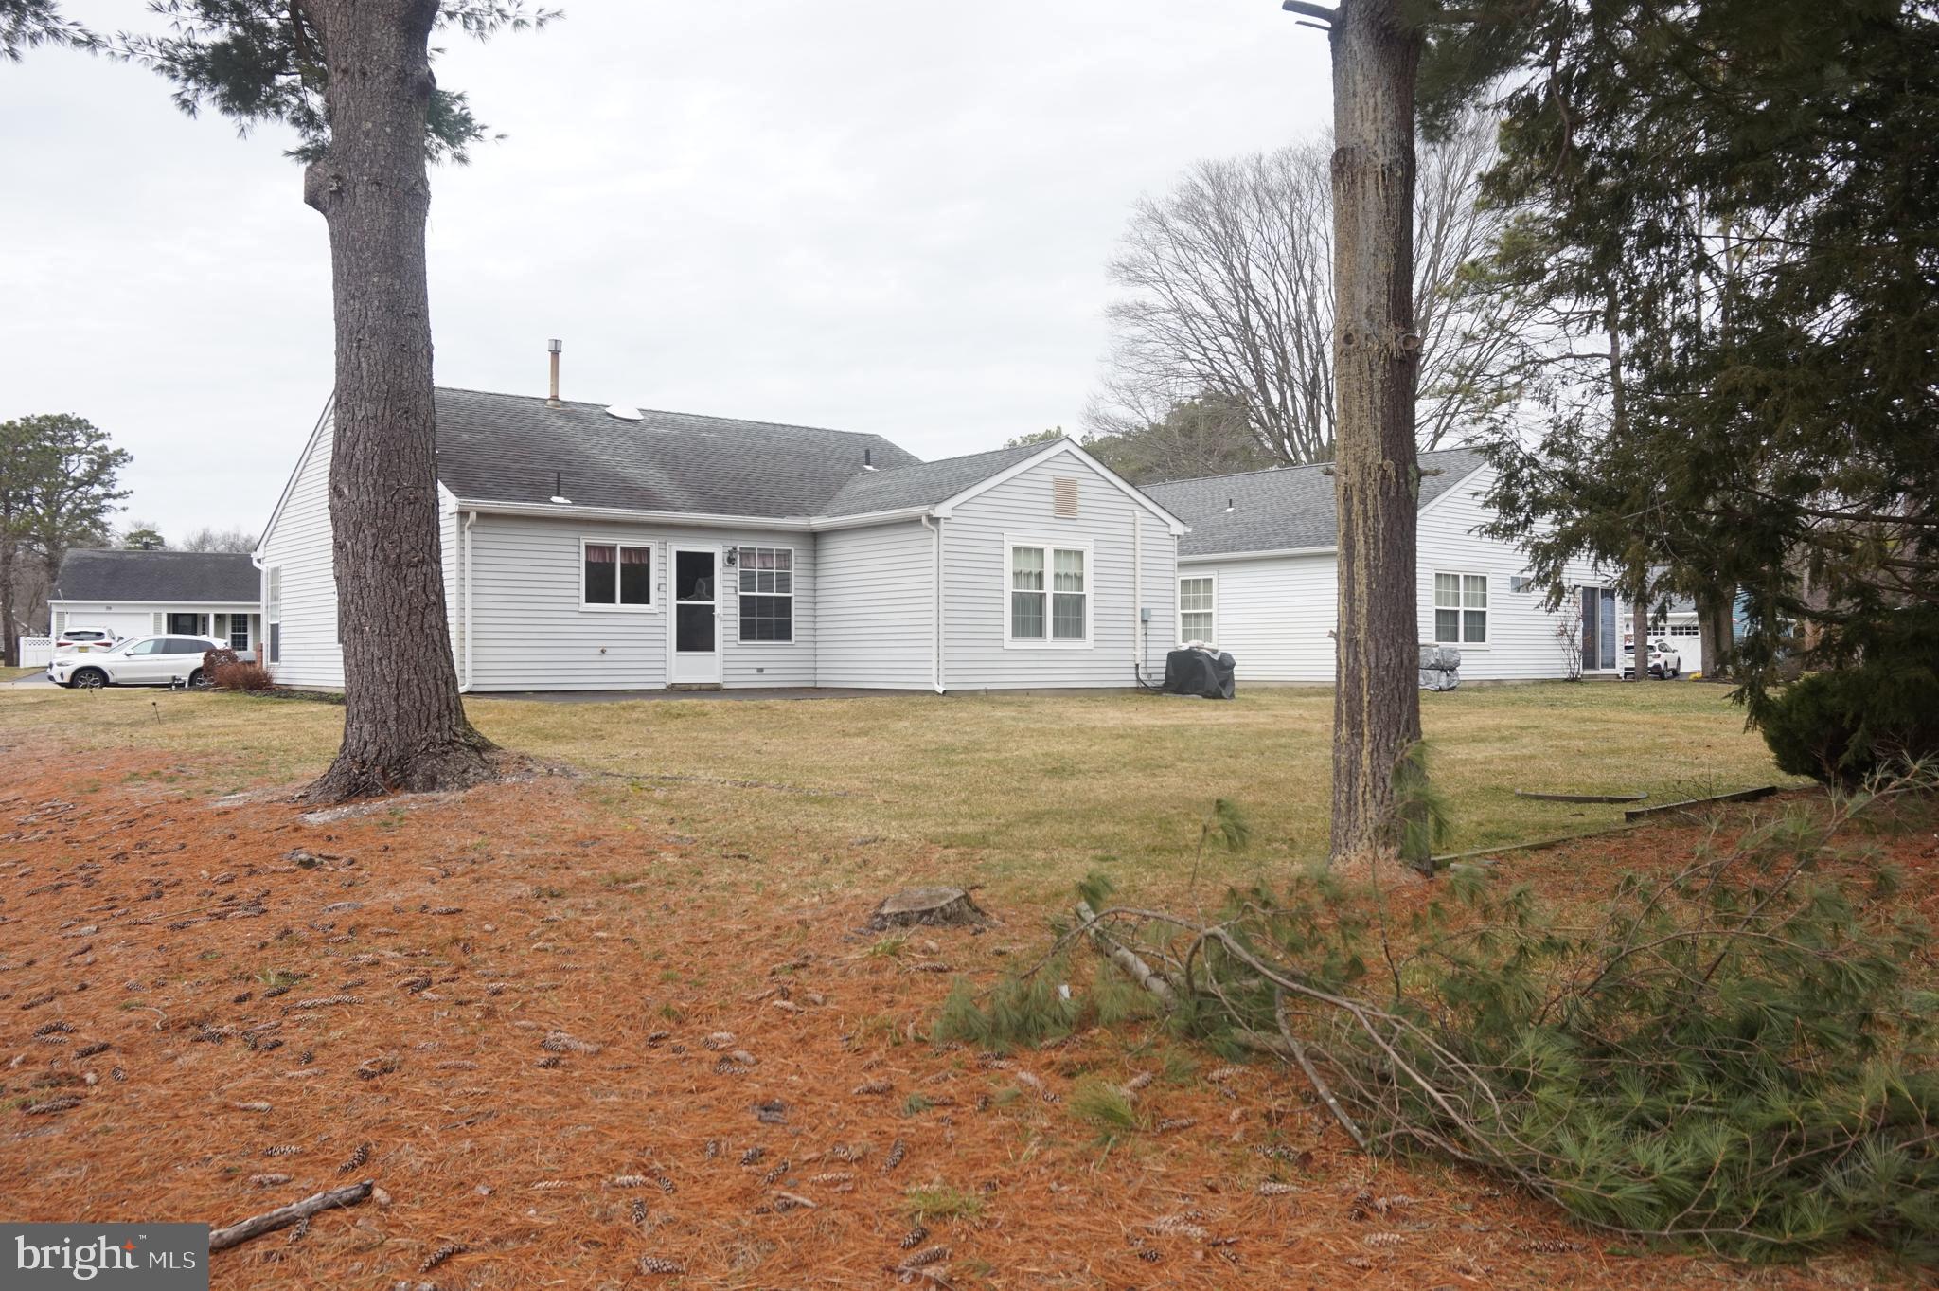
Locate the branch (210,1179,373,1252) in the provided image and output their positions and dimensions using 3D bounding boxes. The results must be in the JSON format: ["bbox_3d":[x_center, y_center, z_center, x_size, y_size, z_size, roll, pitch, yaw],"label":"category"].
[{"bbox_3d":[-1.727,1.451,3.722,0.046,0.046,0.424,-1,1,42],"label":"branch"}]

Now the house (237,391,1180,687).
[{"bbox_3d":[-5.070,-1.781,25.325,10.800,5.100,14.400,0,-1,-39],"label":"house"}]

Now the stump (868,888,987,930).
[{"bbox_3d":[-0.195,1.274,7.110,0.560,0.125,0.500,0,0,0],"label":"stump"}]

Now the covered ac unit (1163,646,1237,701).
[{"bbox_3d":[3.560,0.426,22.400,0.760,0.760,0.780,0,-1,-39],"label":"covered ac unit"}]

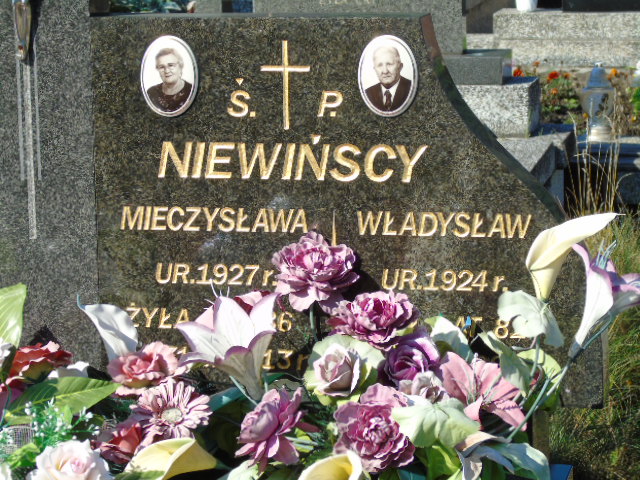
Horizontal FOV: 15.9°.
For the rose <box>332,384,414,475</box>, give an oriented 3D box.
[{"bbox_3d":[0.076,0.263,3.204,0.112,0.120,0.080,-2,-12,-3],"label":"rose"}]

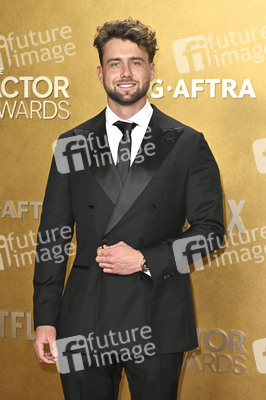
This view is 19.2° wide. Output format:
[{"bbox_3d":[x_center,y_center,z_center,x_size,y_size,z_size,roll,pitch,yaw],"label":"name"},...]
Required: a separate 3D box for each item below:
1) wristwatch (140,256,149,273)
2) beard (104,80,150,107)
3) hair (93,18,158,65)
[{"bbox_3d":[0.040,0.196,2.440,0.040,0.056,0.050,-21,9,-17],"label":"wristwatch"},{"bbox_3d":[-0.021,-0.335,2.475,0.148,0.085,0.090,-2,7,0],"label":"beard"},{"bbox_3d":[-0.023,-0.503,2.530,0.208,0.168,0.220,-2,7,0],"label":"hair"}]

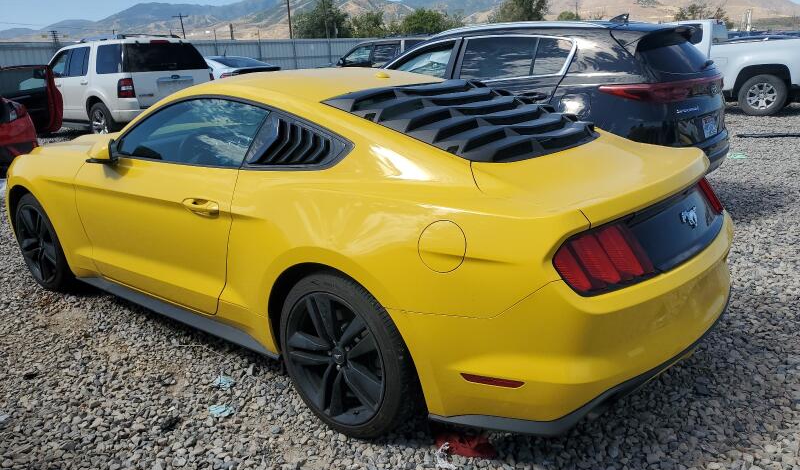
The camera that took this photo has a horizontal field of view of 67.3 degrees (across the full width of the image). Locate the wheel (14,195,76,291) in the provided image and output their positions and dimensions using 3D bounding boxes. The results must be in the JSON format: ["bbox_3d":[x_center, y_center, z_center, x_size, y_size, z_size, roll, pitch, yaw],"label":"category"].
[{"bbox_3d":[-2.289,0.036,3.994,0.687,0.687,0.240,11,20,37],"label":"wheel"}]

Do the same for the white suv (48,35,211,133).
[{"bbox_3d":[-5.748,-2.886,11.874,4.920,1.840,1.900,12,22,38],"label":"white suv"}]

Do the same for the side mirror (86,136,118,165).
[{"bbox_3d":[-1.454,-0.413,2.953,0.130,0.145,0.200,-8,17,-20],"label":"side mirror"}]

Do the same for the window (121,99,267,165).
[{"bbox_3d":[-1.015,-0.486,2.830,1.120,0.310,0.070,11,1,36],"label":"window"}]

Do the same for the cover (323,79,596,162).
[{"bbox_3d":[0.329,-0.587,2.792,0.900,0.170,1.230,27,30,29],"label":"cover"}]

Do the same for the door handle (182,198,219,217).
[{"bbox_3d":[-0.905,-0.122,2.711,0.225,0.068,0.055,11,21,36],"label":"door handle"}]

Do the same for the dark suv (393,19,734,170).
[{"bbox_3d":[0.950,-1.330,6.420,4.480,1.645,1.860,12,21,39],"label":"dark suv"}]

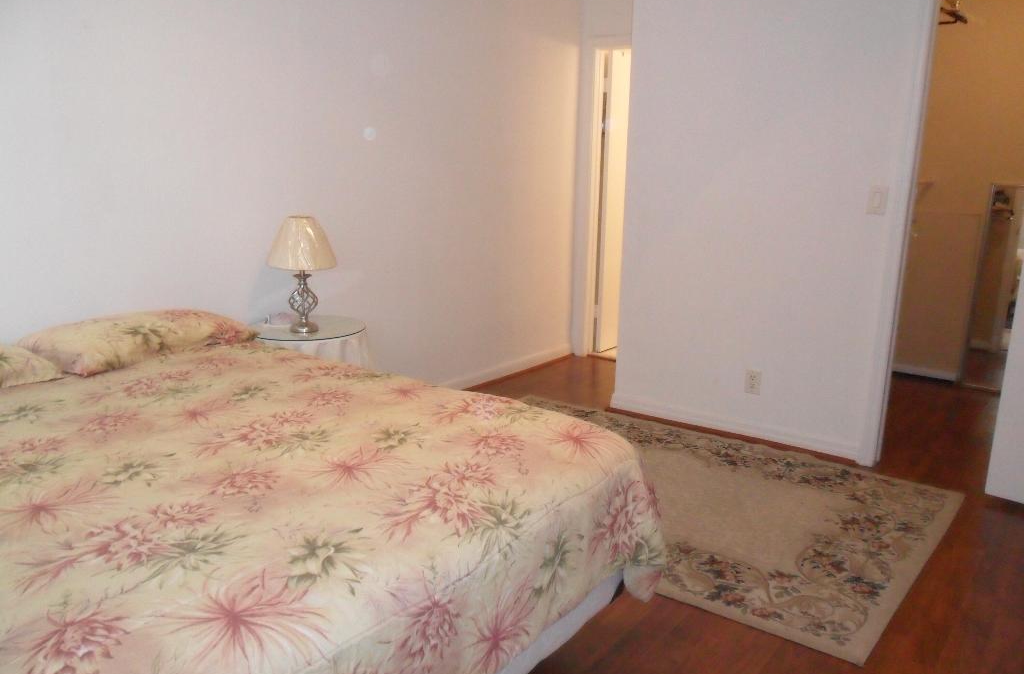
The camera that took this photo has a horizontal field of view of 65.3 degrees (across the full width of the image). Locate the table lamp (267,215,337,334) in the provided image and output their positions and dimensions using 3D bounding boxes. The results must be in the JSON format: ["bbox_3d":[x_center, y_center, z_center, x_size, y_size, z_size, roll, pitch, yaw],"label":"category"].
[{"bbox_3d":[-0.849,-0.255,3.233,0.280,0.465,0.280,1,13,0],"label":"table lamp"}]

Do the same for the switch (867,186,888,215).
[{"bbox_3d":[1.579,-0.589,3.447,0.071,0.116,0.010,10,16,35],"label":"switch"}]

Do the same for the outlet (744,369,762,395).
[{"bbox_3d":[1.184,0.223,3.919,0.071,0.116,0.008,10,16,35],"label":"outlet"}]

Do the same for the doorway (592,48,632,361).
[{"bbox_3d":[0.833,-0.811,5.203,0.680,2.040,0.120,10,16,35],"label":"doorway"}]

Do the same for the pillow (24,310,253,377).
[{"bbox_3d":[-1.282,-0.010,2.842,0.430,0.160,0.690,10,16,35],"label":"pillow"}]

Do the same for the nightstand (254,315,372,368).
[{"bbox_3d":[-0.867,0.277,3.403,0.540,0.650,0.540,10,16,35],"label":"nightstand"}]

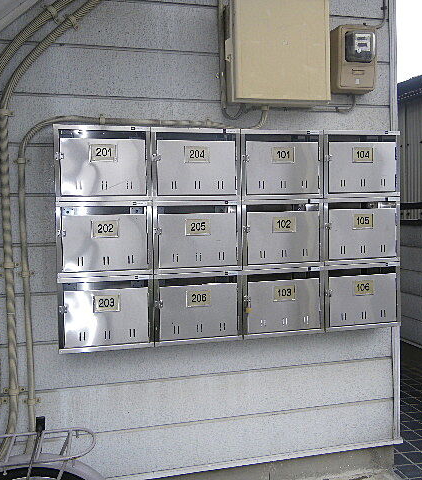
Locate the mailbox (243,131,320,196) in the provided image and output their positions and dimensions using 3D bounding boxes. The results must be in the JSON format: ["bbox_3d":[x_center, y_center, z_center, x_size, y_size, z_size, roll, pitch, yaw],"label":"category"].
[{"bbox_3d":[0.253,-0.283,2.001,0.321,0.252,0.141,-2,2,-14],"label":"mailbox"}]

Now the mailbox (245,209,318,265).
[{"bbox_3d":[0.255,-0.020,1.999,0.312,0.234,0.145,-2,3,-13],"label":"mailbox"}]

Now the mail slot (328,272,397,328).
[{"bbox_3d":[0.577,0.226,2.086,0.315,0.241,0.145,-2,3,-13],"label":"mail slot"}]

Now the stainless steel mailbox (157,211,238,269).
[{"bbox_3d":[-0.062,-0.014,1.925,0.315,0.248,0.145,-2,3,-13],"label":"stainless steel mailbox"}]

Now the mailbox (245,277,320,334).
[{"bbox_3d":[0.258,0.236,2.011,0.313,0.241,0.145,-2,3,-13],"label":"mailbox"}]

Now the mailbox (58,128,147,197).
[{"bbox_3d":[-0.384,-0.264,1.847,0.321,0.252,0.141,-2,2,-14],"label":"mailbox"}]

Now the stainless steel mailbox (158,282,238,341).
[{"bbox_3d":[-0.057,0.246,1.938,0.316,0.244,0.145,-2,3,-13],"label":"stainless steel mailbox"}]

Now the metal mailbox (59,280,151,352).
[{"bbox_3d":[-0.373,0.252,1.864,0.321,0.252,0.141,-2,2,-14],"label":"metal mailbox"}]

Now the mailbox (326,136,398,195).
[{"bbox_3d":[0.567,-0.286,2.060,0.310,0.236,0.145,-2,3,-13],"label":"mailbox"}]

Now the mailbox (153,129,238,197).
[{"bbox_3d":[-0.066,-0.274,1.924,0.321,0.252,0.141,-2,2,-14],"label":"mailbox"}]

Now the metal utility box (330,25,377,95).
[{"bbox_3d":[0.574,-0.724,2.082,0.168,0.255,0.112,-2,2,-14],"label":"metal utility box"}]

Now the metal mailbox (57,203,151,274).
[{"bbox_3d":[-0.379,-0.007,1.850,0.319,0.253,0.145,-2,3,-13],"label":"metal mailbox"}]

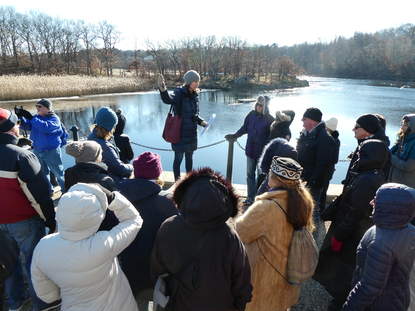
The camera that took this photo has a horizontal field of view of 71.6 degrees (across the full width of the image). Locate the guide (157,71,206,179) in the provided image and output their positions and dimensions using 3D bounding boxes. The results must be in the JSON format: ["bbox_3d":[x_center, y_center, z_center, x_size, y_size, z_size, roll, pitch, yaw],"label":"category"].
[{"bbox_3d":[-0.367,-0.436,4.457,0.620,1.690,0.550,8,18,27],"label":"guide"}]

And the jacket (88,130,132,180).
[{"bbox_3d":[-1.100,0.068,3.298,0.450,0.800,0.520,-14,21,-40],"label":"jacket"}]

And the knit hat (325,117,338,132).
[{"bbox_3d":[1.743,-0.437,4.050,0.210,0.200,0.200,4,17,14],"label":"knit hat"}]

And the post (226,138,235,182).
[{"bbox_3d":[0.368,0.096,4.600,0.110,0.800,0.110,0,16,0],"label":"post"}]

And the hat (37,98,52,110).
[{"bbox_3d":[-2.437,-0.763,4.300,0.220,0.160,0.190,-4,17,-14],"label":"hat"}]

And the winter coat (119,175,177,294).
[{"bbox_3d":[-0.480,0.672,2.432,0.550,1.000,0.400,5,17,17],"label":"winter coat"}]

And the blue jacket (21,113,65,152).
[{"bbox_3d":[-2.566,-0.376,4.500,0.600,0.640,0.500,-8,18,-26],"label":"blue jacket"}]

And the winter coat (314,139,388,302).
[{"bbox_3d":[1.235,0.543,2.519,0.540,1.380,0.480,-11,19,-33],"label":"winter coat"}]

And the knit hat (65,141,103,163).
[{"bbox_3d":[-0.984,-0.032,2.300,0.220,0.200,0.290,13,21,38],"label":"knit hat"}]

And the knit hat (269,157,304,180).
[{"bbox_3d":[0.500,0.082,1.820,0.190,0.130,0.200,-12,34,-36],"label":"knit hat"}]

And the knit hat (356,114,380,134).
[{"bbox_3d":[1.598,-0.307,2.850,0.240,0.185,0.200,7,18,24],"label":"knit hat"}]

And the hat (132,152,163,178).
[{"bbox_3d":[-0.477,0.080,2.300,0.210,0.200,0.230,0,16,0],"label":"hat"}]

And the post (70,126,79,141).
[{"bbox_3d":[-2.220,-0.100,4.912,0.140,0.800,0.140,0,16,0],"label":"post"}]

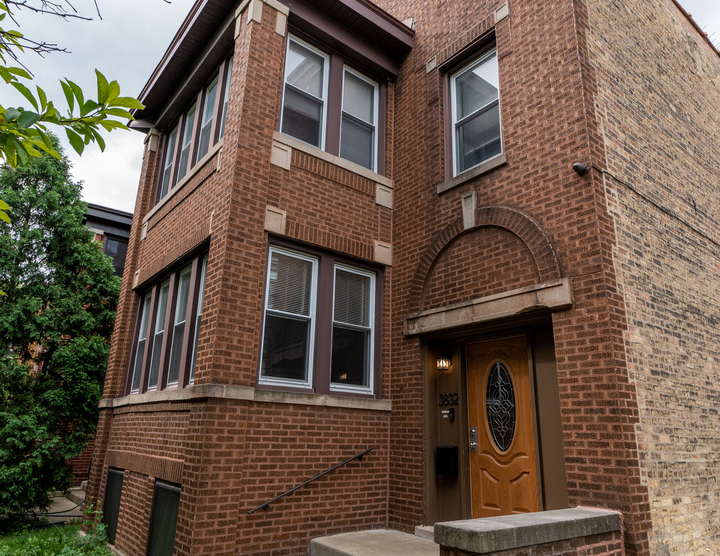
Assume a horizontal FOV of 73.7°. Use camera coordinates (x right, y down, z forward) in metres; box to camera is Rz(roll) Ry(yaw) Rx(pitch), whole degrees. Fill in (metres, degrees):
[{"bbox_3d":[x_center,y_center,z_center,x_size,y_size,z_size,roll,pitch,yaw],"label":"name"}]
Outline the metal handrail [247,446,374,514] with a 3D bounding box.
[{"bbox_3d":[-0.470,2.163,5.205,1.587,0.607,0.085,14,-21,-36],"label":"metal handrail"}]

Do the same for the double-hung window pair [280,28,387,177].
[{"bbox_3d":[-0.335,-2.388,6.710,1.809,1.651,0.126,15,-20,-37],"label":"double-hung window pair"}]

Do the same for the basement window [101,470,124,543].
[{"bbox_3d":[-3.376,3.132,6.663,0.100,0.853,0.921,14,-21,-36],"label":"basement window"}]

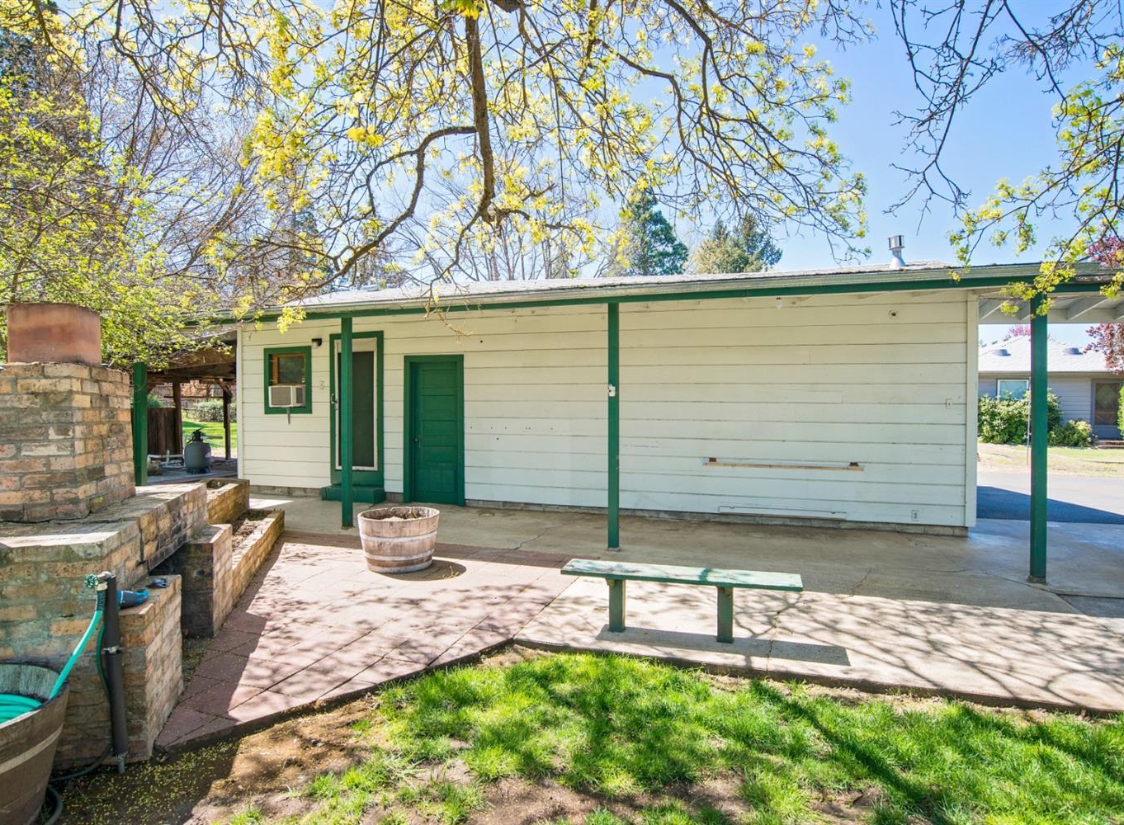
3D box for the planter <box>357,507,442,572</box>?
[{"bbox_3d":[-1.461,1.148,5.560,0.705,0.470,0.705,0,1,0],"label":"planter"}]

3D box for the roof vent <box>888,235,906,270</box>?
[{"bbox_3d":[4.175,-1.990,7.700,0.200,0.410,0.200,0,1,16],"label":"roof vent"}]

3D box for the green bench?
[{"bbox_3d":[0.762,1.250,4.035,1.495,0.420,0.303,0,1,16],"label":"green bench"}]

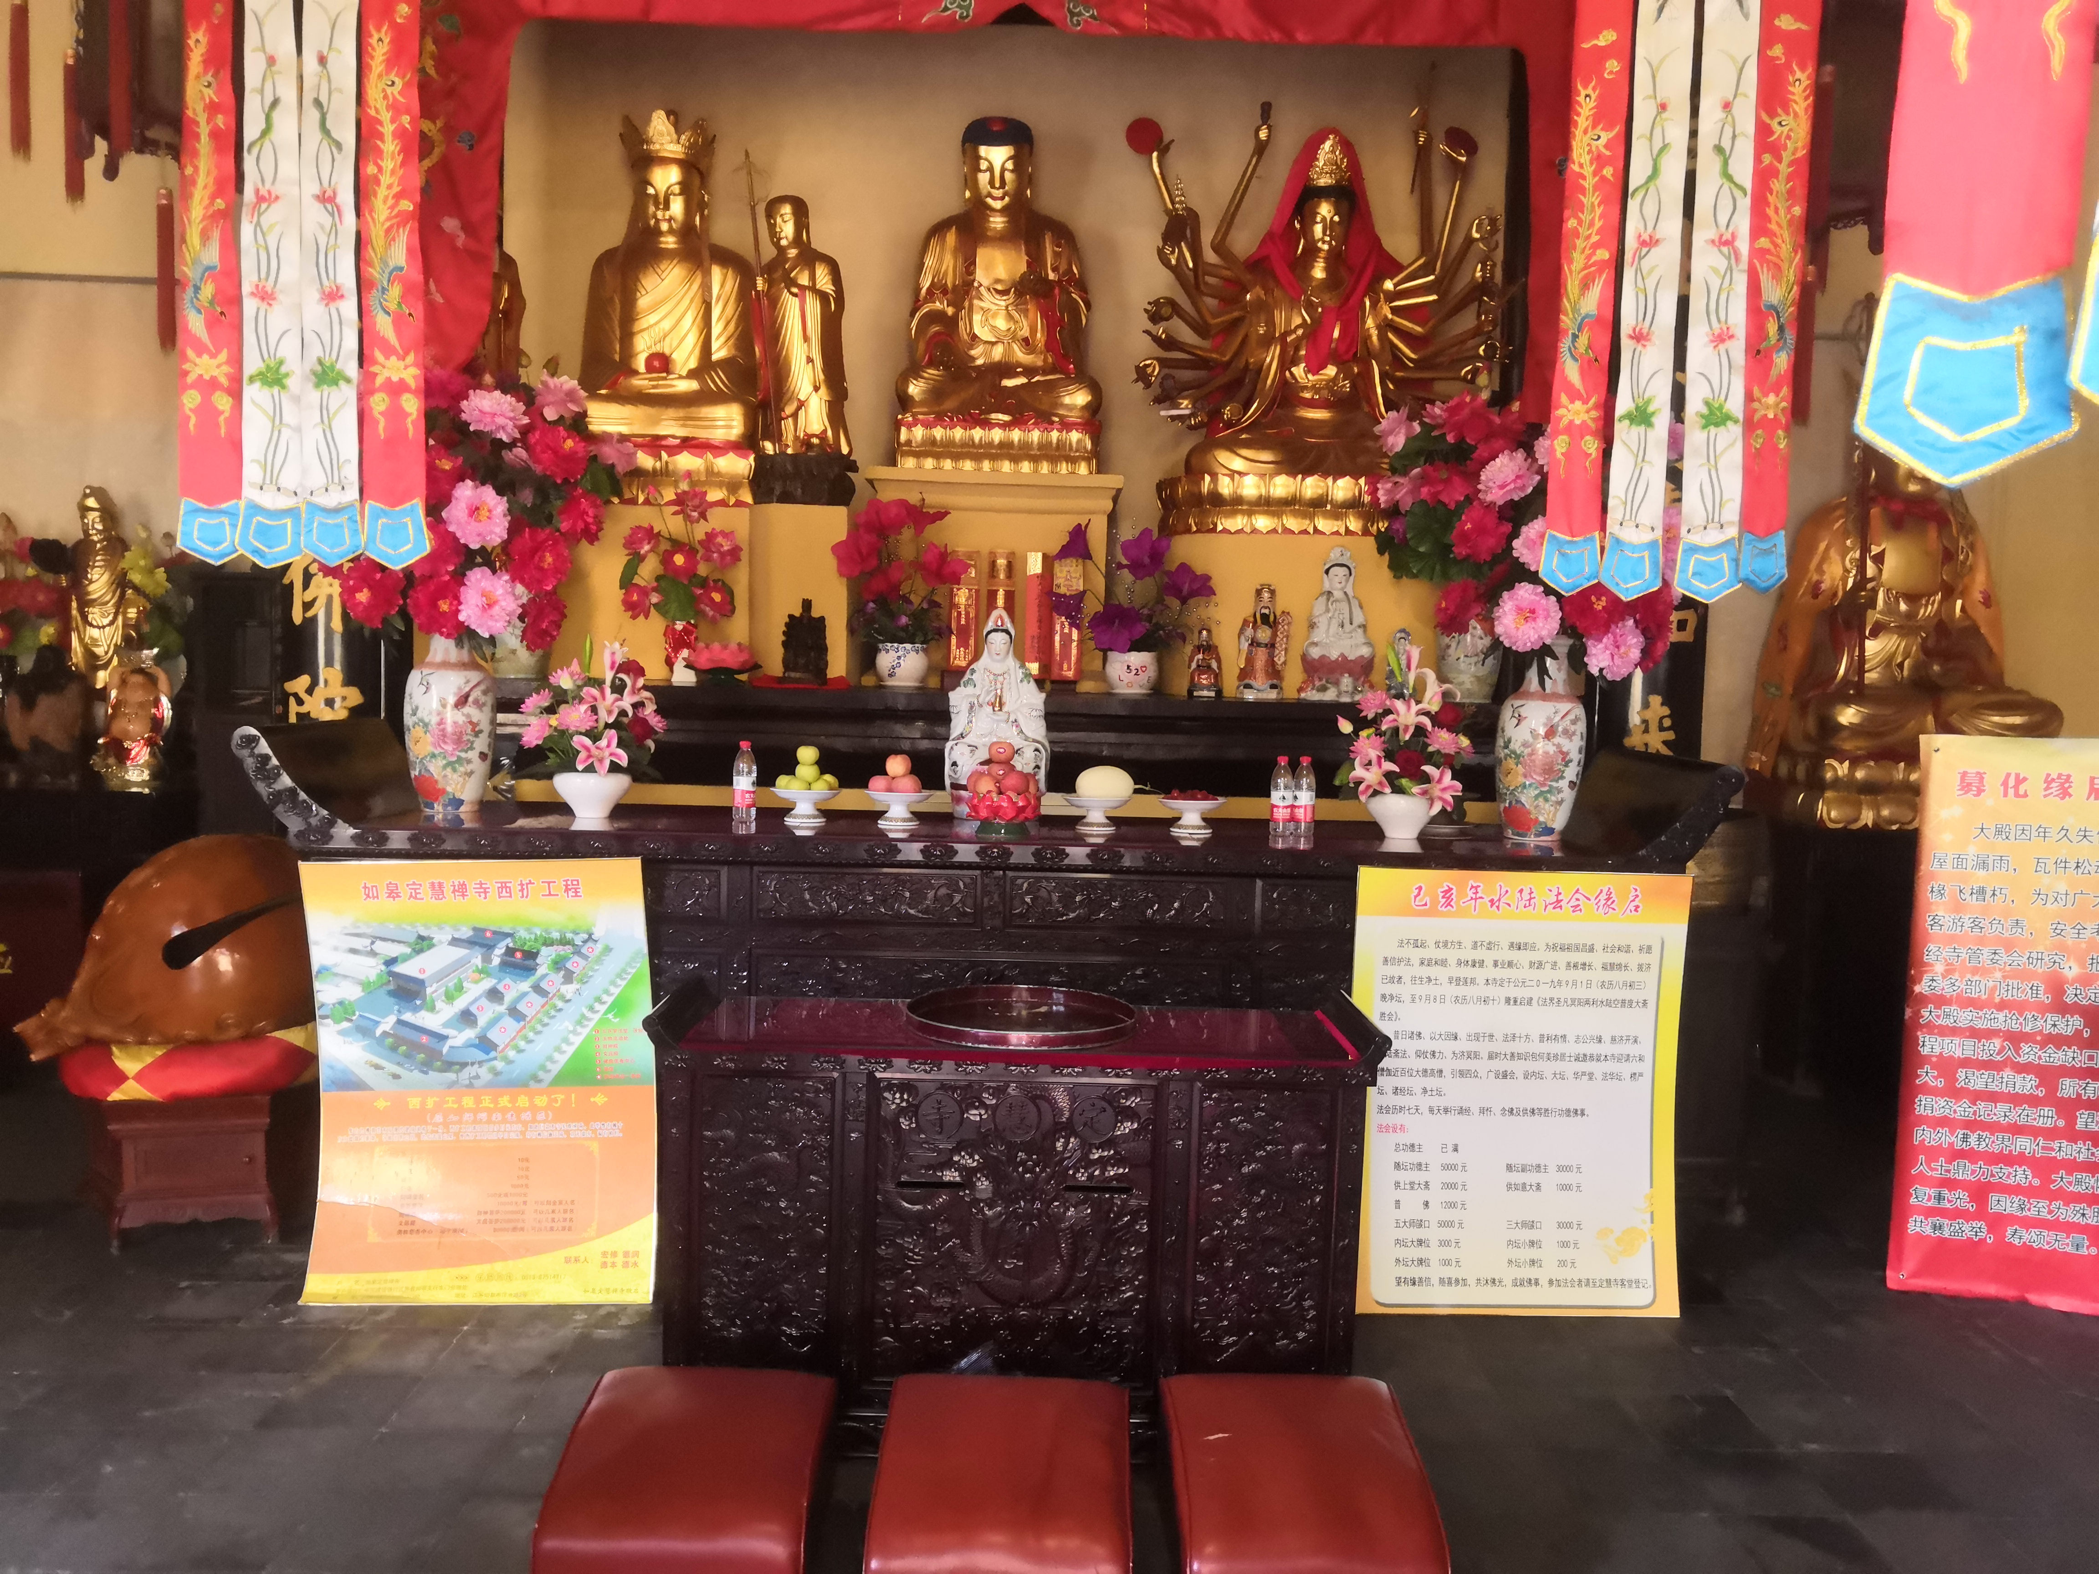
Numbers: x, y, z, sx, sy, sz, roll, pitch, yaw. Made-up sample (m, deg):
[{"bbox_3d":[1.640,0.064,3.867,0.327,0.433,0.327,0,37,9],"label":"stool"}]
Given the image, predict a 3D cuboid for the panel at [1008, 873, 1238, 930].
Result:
[{"bbox_3d":[0.199,0.299,4.233,0.610,0.140,0.030,1,4,-2],"label":"panel"}]

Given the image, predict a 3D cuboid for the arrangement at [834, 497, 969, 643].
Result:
[{"bbox_3d":[-0.483,-0.702,5.330,0.459,0.486,0.380,1,4,-1],"label":"arrangement"}]

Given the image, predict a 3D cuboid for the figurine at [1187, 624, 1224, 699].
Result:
[{"bbox_3d":[0.507,-0.411,5.358,0.118,0.247,0.100,2,4,-1],"label":"figurine"}]

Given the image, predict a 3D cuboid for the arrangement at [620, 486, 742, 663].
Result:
[{"bbox_3d":[-1.196,-0.690,5.321,0.400,0.580,0.320,1,4,-2],"label":"arrangement"}]

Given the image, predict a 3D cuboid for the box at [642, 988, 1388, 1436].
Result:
[{"bbox_3d":[-0.083,0.952,3.728,1.563,0.900,0.540,2,4,-1],"label":"box"}]

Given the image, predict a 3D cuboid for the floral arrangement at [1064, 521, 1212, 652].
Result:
[{"bbox_3d":[0.300,-0.655,5.401,0.487,0.427,0.330,2,4,-1],"label":"floral arrangement"}]

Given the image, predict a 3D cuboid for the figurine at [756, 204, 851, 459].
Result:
[{"bbox_3d":[-0.873,-1.647,5.851,0.334,0.932,0.280,3,4,14],"label":"figurine"}]

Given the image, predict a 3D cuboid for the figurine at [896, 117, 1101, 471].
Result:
[{"bbox_3d":[-0.181,-1.754,5.838,0.750,1.300,0.600,1,4,-2],"label":"figurine"}]

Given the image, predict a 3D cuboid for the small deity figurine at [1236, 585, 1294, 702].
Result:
[{"bbox_3d":[0.707,-0.470,5.366,0.194,0.387,0.140,2,4,-1],"label":"small deity figurine"}]

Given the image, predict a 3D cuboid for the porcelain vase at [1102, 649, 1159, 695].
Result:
[{"bbox_3d":[0.268,-0.369,5.300,0.175,0.141,0.175,1,4,-1],"label":"porcelain vase"}]

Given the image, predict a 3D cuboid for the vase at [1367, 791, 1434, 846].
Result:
[{"bbox_3d":[0.996,0.079,4.648,0.215,0.125,0.215,1,4,-2],"label":"vase"}]

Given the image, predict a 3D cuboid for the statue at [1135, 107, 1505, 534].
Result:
[{"bbox_3d":[0.977,-1.687,5.911,1.332,1.545,0.800,2,4,-1],"label":"statue"}]

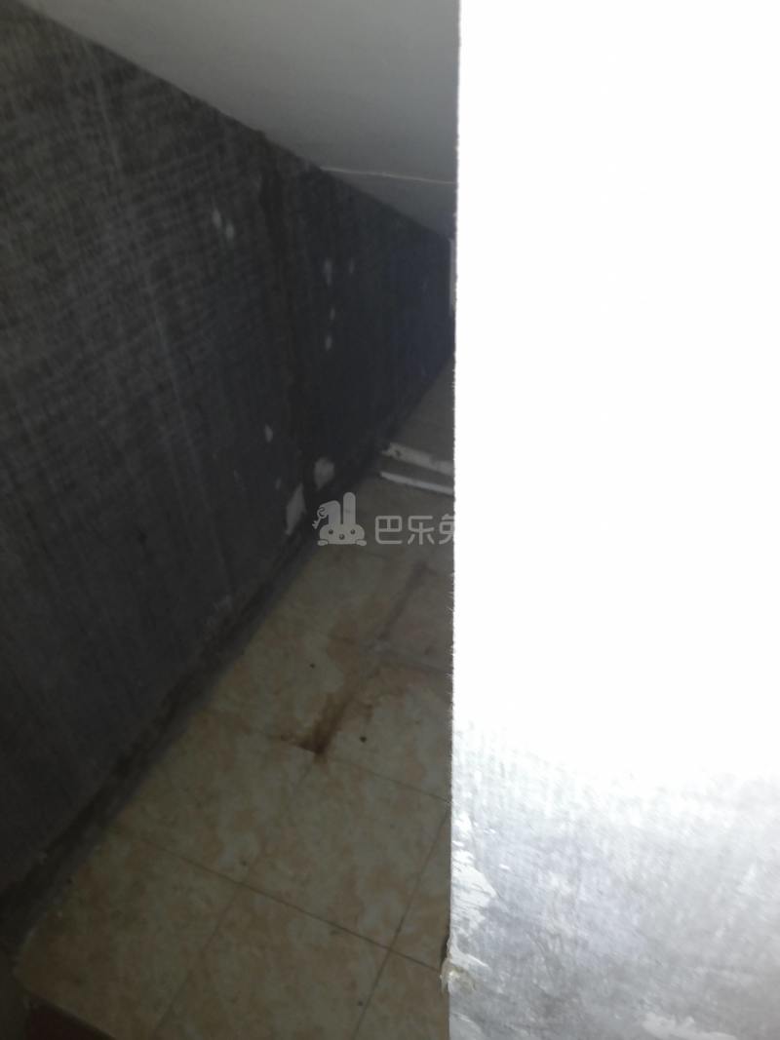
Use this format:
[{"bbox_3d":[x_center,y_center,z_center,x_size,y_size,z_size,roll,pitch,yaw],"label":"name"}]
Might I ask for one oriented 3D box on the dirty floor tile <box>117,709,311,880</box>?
[{"bbox_3d":[-0.352,0.556,1.668,0.300,0.010,0.300,13,43,20],"label":"dirty floor tile"}]

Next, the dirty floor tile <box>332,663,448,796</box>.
[{"bbox_3d":[0.046,0.437,1.770,0.300,0.010,0.300,13,43,20],"label":"dirty floor tile"}]

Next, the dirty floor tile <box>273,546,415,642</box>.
[{"bbox_3d":[-0.108,0.186,2.081,0.300,0.010,0.300,13,43,20],"label":"dirty floor tile"}]

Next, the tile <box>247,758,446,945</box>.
[{"bbox_3d":[-0.076,0.622,1.563,0.300,0.010,0.300,13,43,20],"label":"tile"}]

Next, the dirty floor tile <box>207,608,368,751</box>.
[{"bbox_3d":[-0.230,0.371,1.875,0.300,0.010,0.300,13,43,20],"label":"dirty floor tile"}]

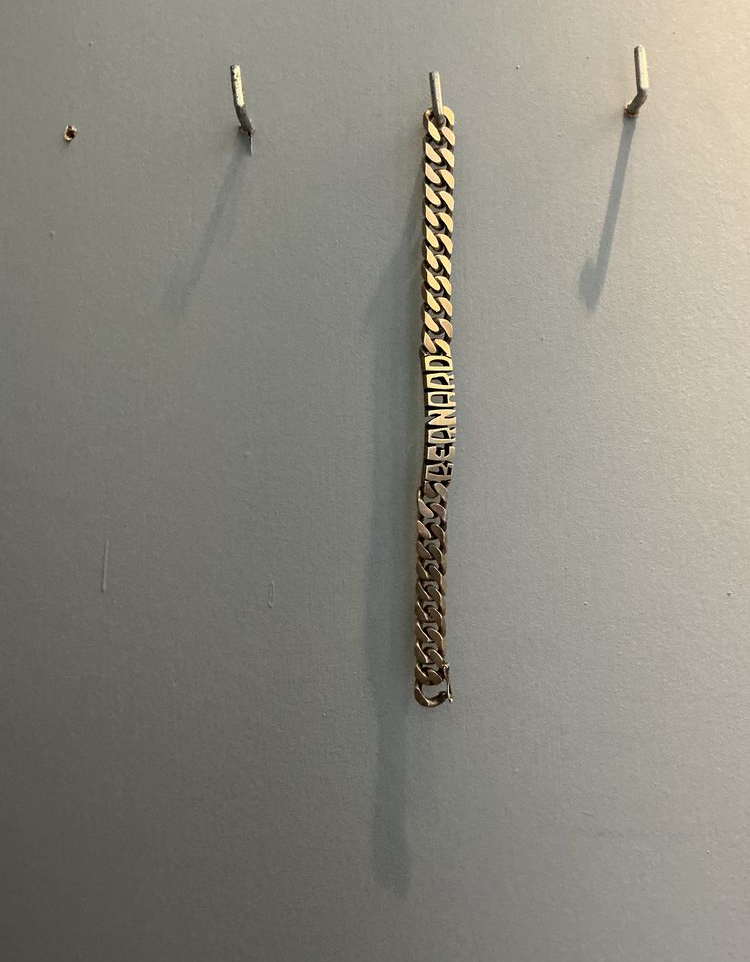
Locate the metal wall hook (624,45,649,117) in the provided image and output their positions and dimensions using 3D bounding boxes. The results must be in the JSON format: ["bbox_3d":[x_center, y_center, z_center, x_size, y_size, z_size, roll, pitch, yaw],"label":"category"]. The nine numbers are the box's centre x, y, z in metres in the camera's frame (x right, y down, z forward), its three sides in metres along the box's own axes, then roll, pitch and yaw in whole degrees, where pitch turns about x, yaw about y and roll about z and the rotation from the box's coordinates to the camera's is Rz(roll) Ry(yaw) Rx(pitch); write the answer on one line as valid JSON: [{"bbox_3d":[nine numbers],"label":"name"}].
[{"bbox_3d":[0.093,-0.143,0.289,0.005,0.018,0.016,1,0,1],"label":"metal wall hook"}]

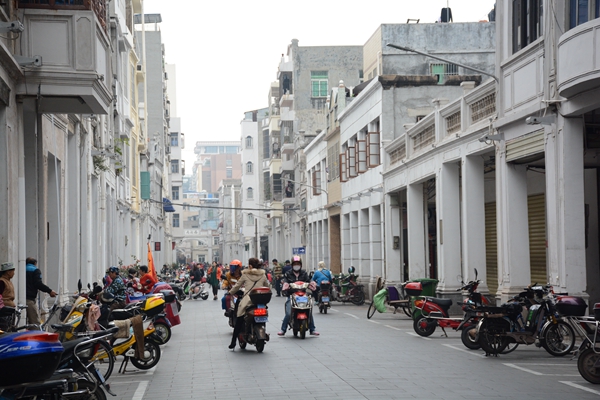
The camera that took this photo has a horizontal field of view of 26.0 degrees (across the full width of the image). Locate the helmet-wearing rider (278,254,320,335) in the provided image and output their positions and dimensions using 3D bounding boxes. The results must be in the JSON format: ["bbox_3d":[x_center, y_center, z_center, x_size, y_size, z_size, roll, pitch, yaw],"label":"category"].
[{"bbox_3d":[-0.029,1.859,25.150,0.800,1.550,0.750,0,-3,-4],"label":"helmet-wearing rider"}]

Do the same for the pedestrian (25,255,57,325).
[{"bbox_3d":[-5.000,1.930,25.000,0.600,1.650,0.550,2,-4,-42],"label":"pedestrian"}]

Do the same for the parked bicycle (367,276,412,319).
[{"bbox_3d":[2.530,2.680,35.300,1.700,1.050,0.650,1,-3,-22],"label":"parked bicycle"}]

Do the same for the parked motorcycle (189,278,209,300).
[{"bbox_3d":[-4.360,3.640,54.500,1.650,1.080,0.620,-3,-4,38],"label":"parked motorcycle"}]

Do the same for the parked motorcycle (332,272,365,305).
[{"bbox_3d":[1.480,3.200,46.600,1.800,1.100,0.680,-2,-3,19],"label":"parked motorcycle"}]

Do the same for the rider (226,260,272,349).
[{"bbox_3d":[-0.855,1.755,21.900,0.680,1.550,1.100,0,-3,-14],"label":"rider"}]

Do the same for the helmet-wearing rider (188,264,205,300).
[{"bbox_3d":[-4.279,3.388,54.000,0.720,1.550,0.580,-3,-4,34],"label":"helmet-wearing rider"}]

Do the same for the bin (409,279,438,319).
[{"bbox_3d":[3.096,2.436,32.200,0.660,1.050,0.600,0,-3,-4],"label":"bin"}]

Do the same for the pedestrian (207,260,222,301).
[{"bbox_3d":[-3.470,3.310,53.200,0.540,1.600,0.400,0,-3,-5],"label":"pedestrian"}]

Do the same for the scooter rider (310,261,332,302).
[{"bbox_3d":[0.625,2.374,37.300,0.620,1.280,0.720,0,-3,-4],"label":"scooter rider"}]

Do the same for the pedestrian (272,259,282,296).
[{"bbox_3d":[-0.985,3.495,58.200,0.470,1.710,0.360,-3,-4,41],"label":"pedestrian"}]

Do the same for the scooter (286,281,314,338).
[{"bbox_3d":[0.002,2.076,24.800,0.650,1.080,1.720,0,-3,-4],"label":"scooter"}]

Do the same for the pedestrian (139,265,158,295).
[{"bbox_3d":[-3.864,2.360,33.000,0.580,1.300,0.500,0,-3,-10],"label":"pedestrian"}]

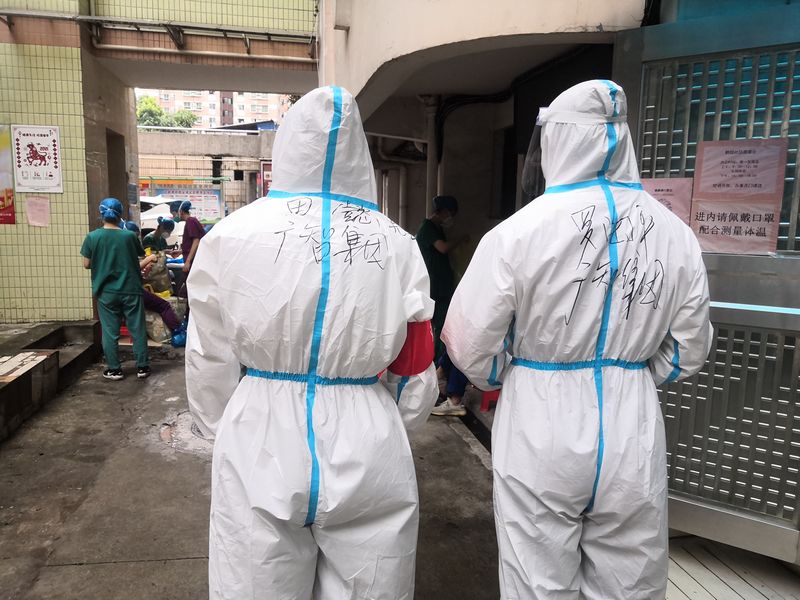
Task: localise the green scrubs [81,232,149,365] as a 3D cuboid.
[{"bbox_3d":[-2.544,-0.022,5.600,0.520,1.250,0.340,0,8,-7],"label":"green scrubs"}]

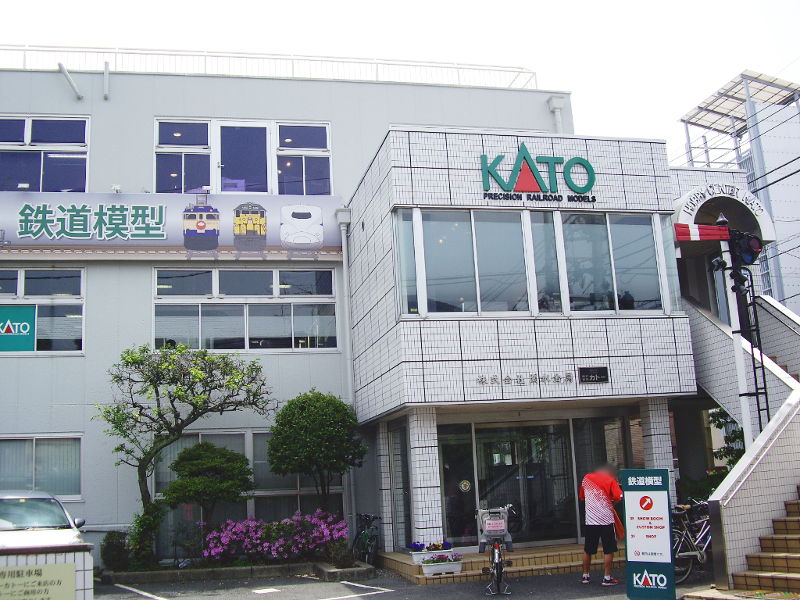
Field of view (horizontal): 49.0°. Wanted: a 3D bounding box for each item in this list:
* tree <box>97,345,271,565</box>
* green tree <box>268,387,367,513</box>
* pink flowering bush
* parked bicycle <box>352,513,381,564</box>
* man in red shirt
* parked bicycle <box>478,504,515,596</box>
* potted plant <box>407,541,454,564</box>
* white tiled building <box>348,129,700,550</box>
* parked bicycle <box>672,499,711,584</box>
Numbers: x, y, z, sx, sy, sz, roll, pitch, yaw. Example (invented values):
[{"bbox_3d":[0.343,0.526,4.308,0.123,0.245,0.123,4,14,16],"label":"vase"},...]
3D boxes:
[{"bbox_3d":[-4.135,2.986,16.962,3.400,4.139,2.600,-1,-11,-13],"label":"tree"},{"bbox_3d":[-1.636,3.427,17.482,1.980,3.214,1.900,-1,-11,-13],"label":"green tree"},{"bbox_3d":[-2.308,4.484,16.587,2.706,0.908,1.100,-1,-11,-13],"label":"pink flowering bush"},{"bbox_3d":[-0.681,4.670,17.436,0.550,1.030,1.650,-4,-11,6],"label":"parked bicycle"},{"bbox_3d":[2.833,3.184,12.511,0.560,1.660,0.400,-9,-13,29],"label":"man in red shirt"},{"bbox_3d":[1.378,3.593,12.688,0.570,1.080,1.750,-4,-11,5],"label":"parked bicycle"},{"bbox_3d":[0.505,4.035,14.017,0.700,0.320,0.270,-1,-11,-13],"label":"potted plant"},{"bbox_3d":[2.103,1.090,17.607,5.400,7.450,5.000,-1,-11,-13],"label":"white tiled building"},{"bbox_3d":[4.219,3.406,12.406,1.720,1.040,0.560,4,-13,-33],"label":"parked bicycle"}]

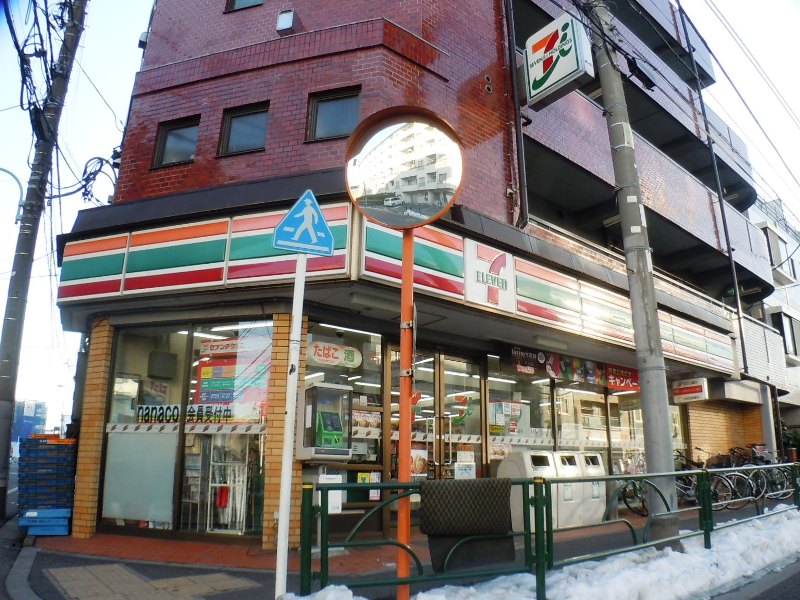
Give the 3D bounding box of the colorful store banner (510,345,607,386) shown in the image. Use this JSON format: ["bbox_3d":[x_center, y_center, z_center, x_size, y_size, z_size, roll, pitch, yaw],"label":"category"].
[{"bbox_3d":[2.656,1.104,10.495,2.900,0.420,0.040,13,-19,-43],"label":"colorful store banner"}]

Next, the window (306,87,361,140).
[{"bbox_3d":[-0.786,-2.190,7.717,0.690,0.670,0.140,-4,-14,18],"label":"window"}]

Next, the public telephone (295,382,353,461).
[{"bbox_3d":[-0.771,1.236,6.530,0.500,0.740,0.310,13,-19,-43],"label":"public telephone"}]

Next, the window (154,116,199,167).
[{"bbox_3d":[-2.891,-2.034,8.435,0.690,0.670,0.140,-4,-14,18],"label":"window"}]

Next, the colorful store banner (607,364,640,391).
[{"bbox_3d":[4.216,1.496,12.081,1.500,0.440,0.040,13,-19,-43],"label":"colorful store banner"}]

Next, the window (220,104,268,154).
[{"bbox_3d":[-1.934,-2.114,8.106,0.690,0.670,0.140,-4,-14,18],"label":"window"}]

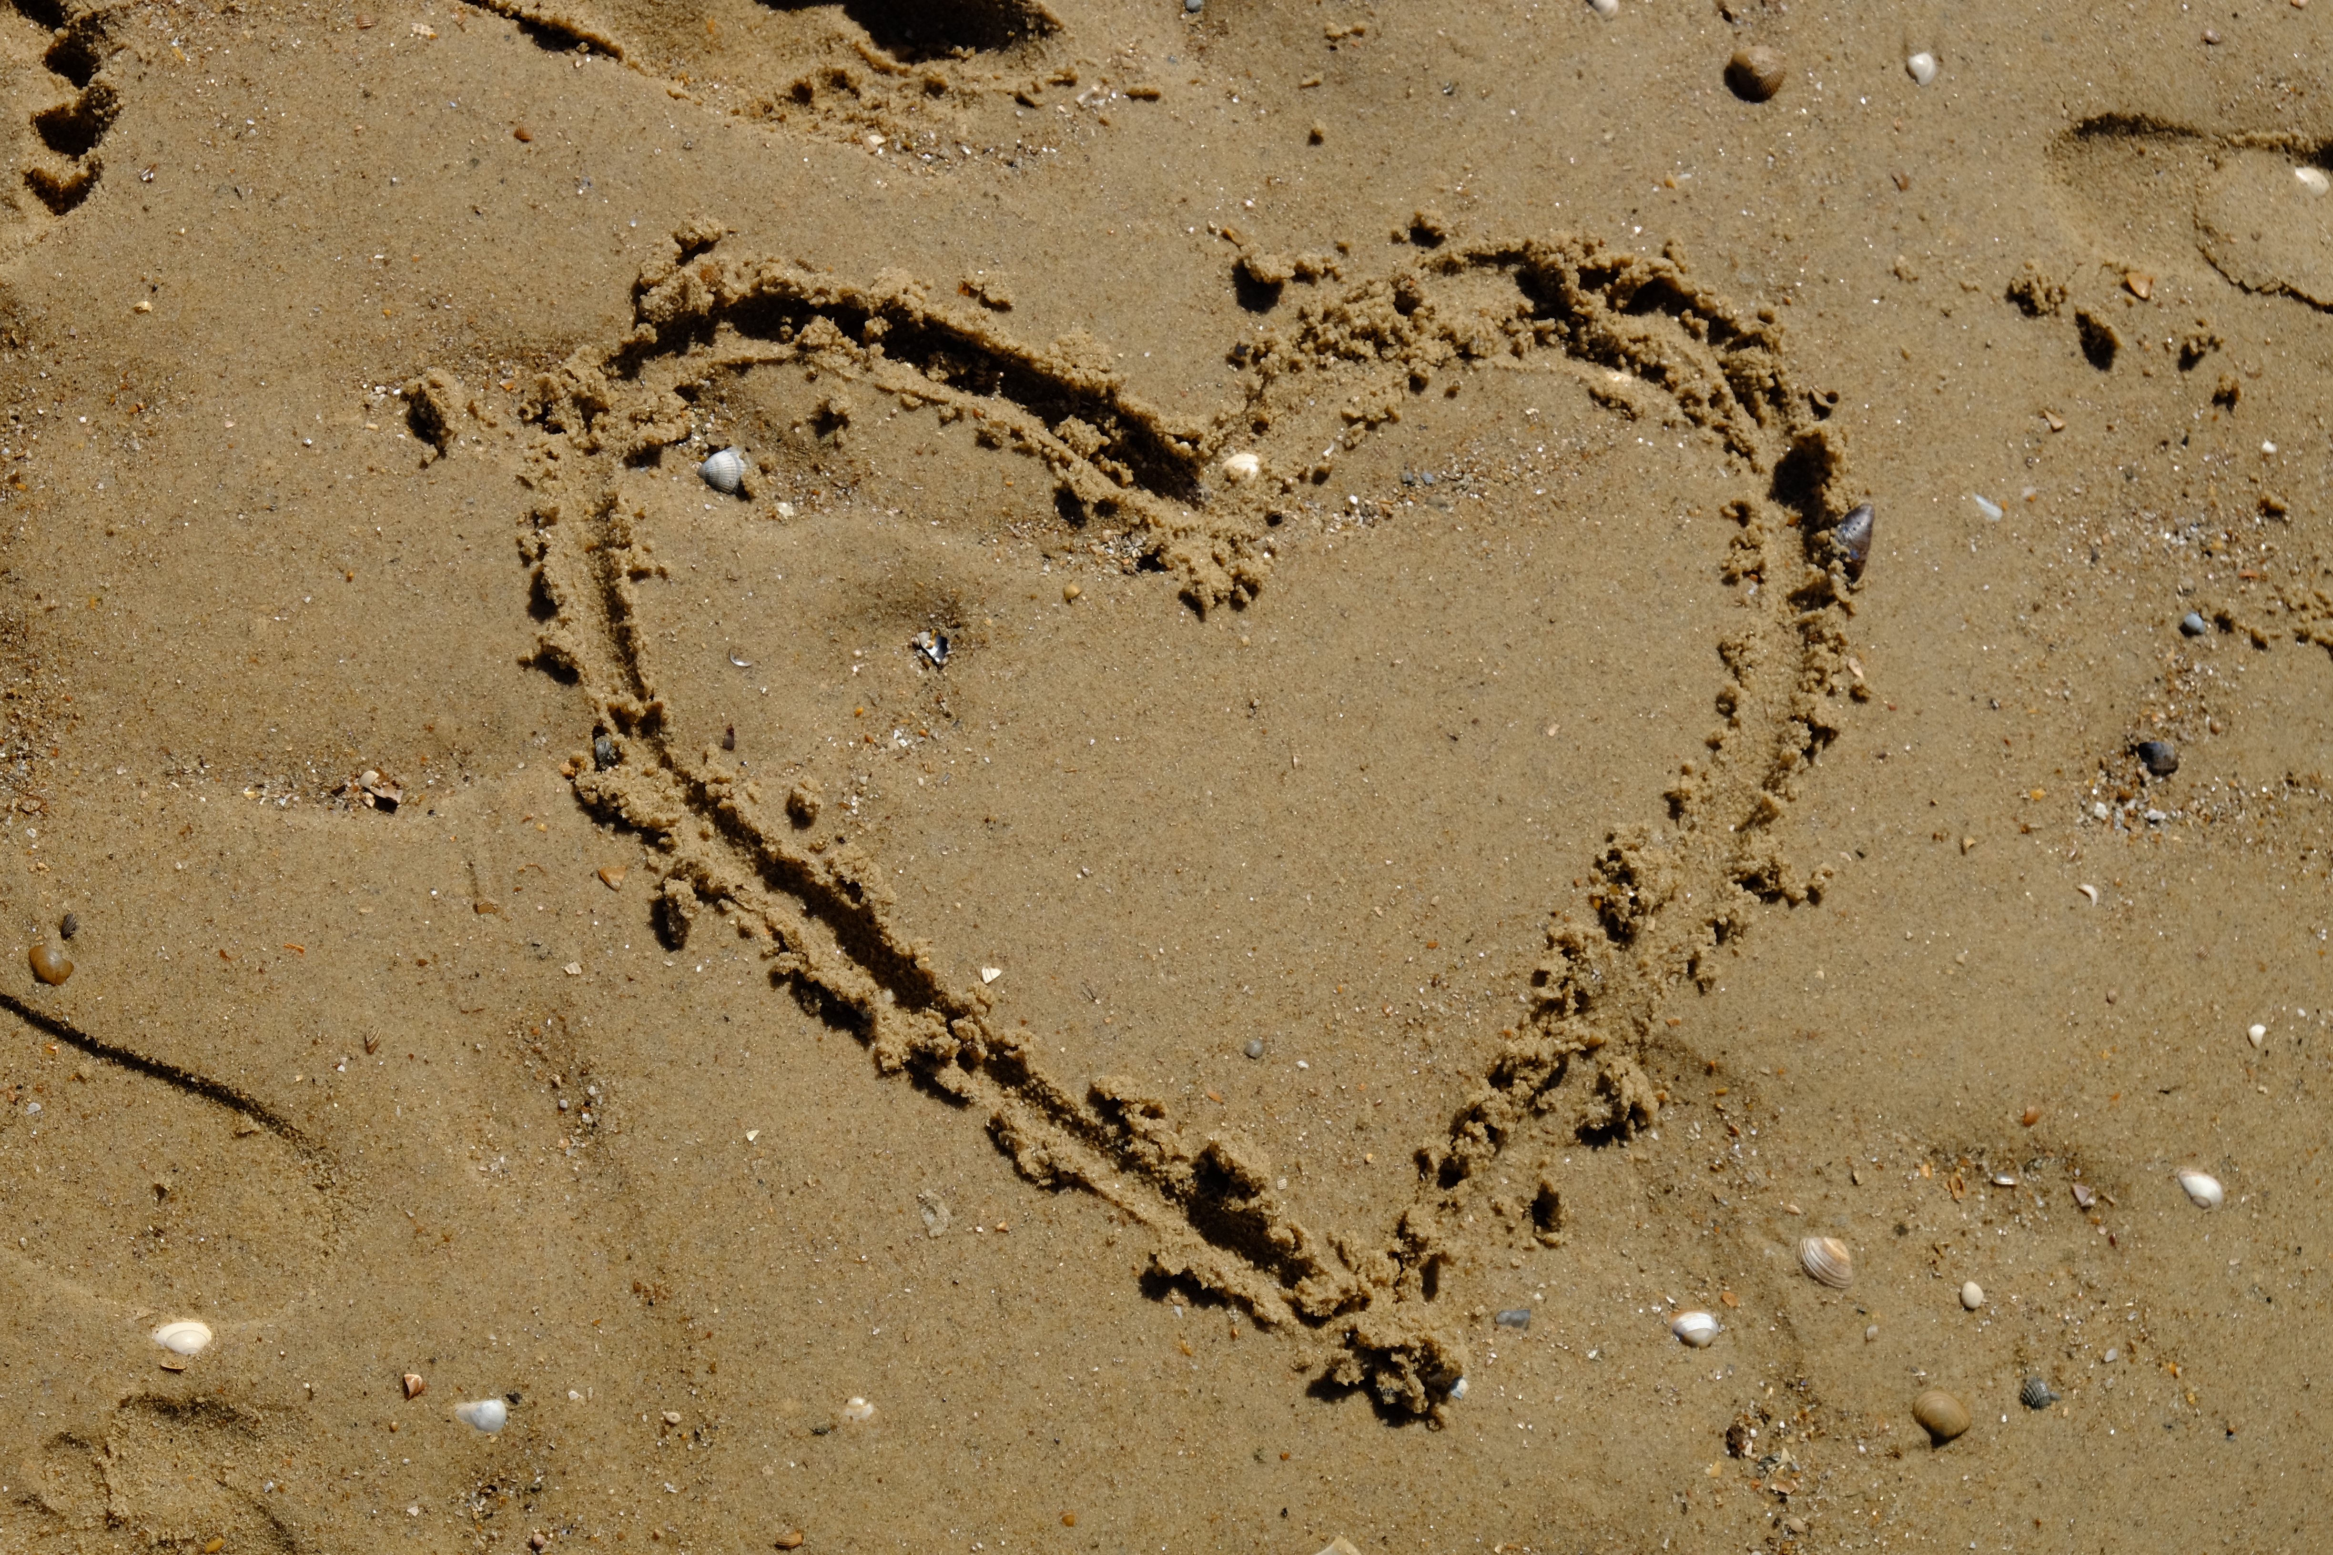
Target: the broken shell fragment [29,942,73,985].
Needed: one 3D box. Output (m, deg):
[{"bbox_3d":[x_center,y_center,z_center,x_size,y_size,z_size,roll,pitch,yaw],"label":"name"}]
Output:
[{"bbox_3d":[-0.403,0.067,1.568,0.018,0.006,0.012,34,71,13],"label":"broken shell fragment"}]

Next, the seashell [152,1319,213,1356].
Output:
[{"bbox_3d":[-0.373,0.213,1.647,0.022,0.006,0.013,0,65,0],"label":"seashell"}]

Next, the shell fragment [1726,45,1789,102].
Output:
[{"bbox_3d":[0.233,-0.277,1.712,0.026,0.010,0.024,-19,68,-8],"label":"shell fragment"}]

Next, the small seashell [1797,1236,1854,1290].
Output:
[{"bbox_3d":[0.231,0.170,1.524,0.017,0.007,0.023,-42,73,-16],"label":"small seashell"}]

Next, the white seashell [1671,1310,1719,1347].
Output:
[{"bbox_3d":[0.185,0.192,1.515,0.017,0.007,0.013,5,67,2],"label":"white seashell"}]

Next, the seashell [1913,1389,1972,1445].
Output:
[{"bbox_3d":[0.268,0.220,1.501,0.020,0.009,0.017,22,69,9],"label":"seashell"}]

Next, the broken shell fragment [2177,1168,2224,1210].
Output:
[{"bbox_3d":[0.365,0.145,1.535,0.018,0.006,0.012,37,72,14],"label":"broken shell fragment"}]

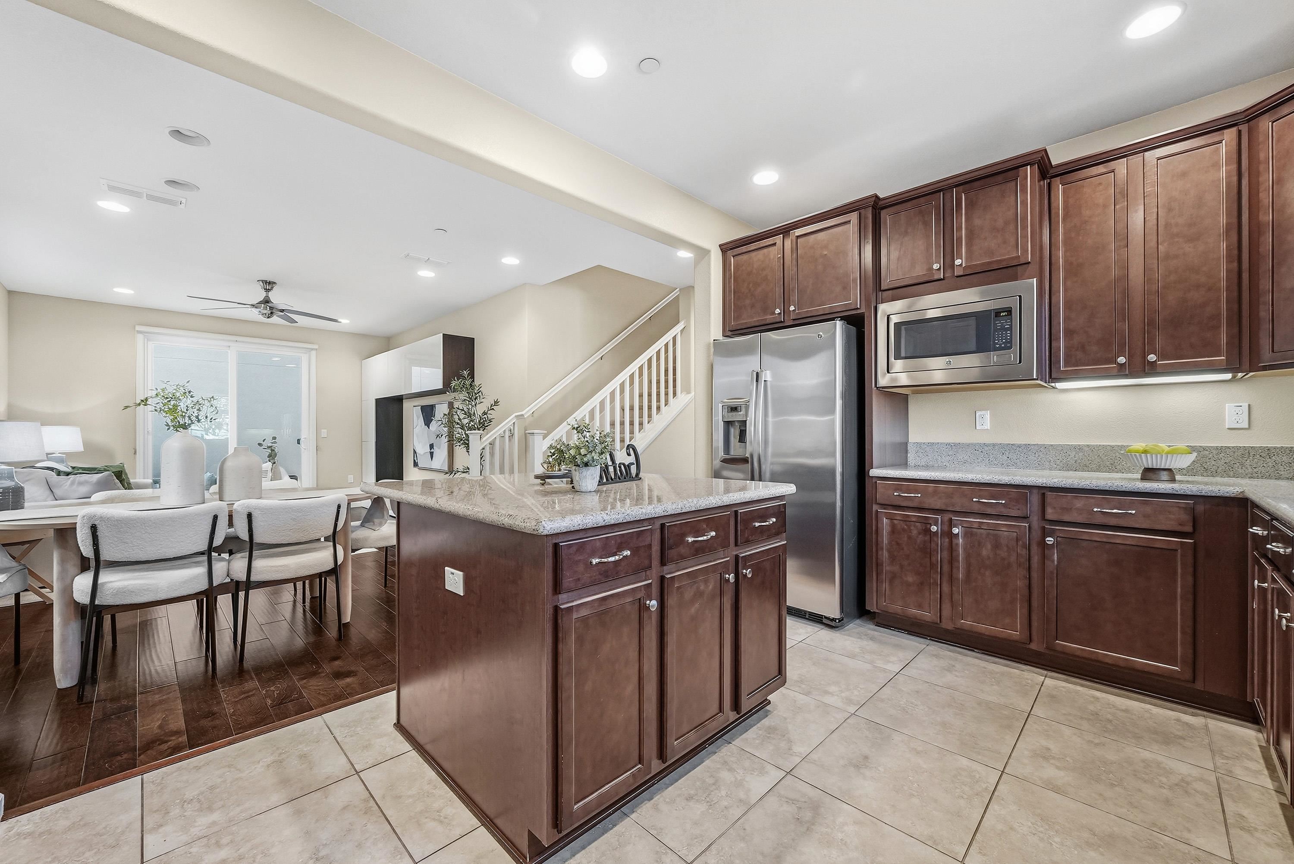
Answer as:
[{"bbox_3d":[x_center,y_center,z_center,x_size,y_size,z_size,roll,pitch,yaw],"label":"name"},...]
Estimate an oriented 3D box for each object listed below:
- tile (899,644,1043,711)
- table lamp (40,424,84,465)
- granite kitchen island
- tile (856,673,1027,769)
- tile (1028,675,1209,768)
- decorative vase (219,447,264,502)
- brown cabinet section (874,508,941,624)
[{"bbox_3d":[1.535,1.134,2.363,0.490,0.010,0.495,0,0,-45],"label":"tile"},{"bbox_3d":[-6.630,0.242,5.677,0.390,0.620,0.390,0,0,-45],"label":"table lamp"},{"bbox_3d":[-0.290,0.673,2.063,1.197,0.912,1.335,0,0,-45],"label":"granite kitchen island"},{"bbox_3d":[1.203,1.156,2.057,0.506,0.010,0.503,0,-1,-45],"label":"tile"},{"bbox_3d":[1.884,1.132,2.011,0.490,0.010,0.496,0,0,-45],"label":"tile"},{"bbox_3d":[-2.409,0.243,2.982,0.205,0.315,0.205,0,-1,-45],"label":"decorative vase"},{"bbox_3d":[1.455,0.740,2.799,0.024,0.576,0.327,1,-1,-45],"label":"brown cabinet section"}]

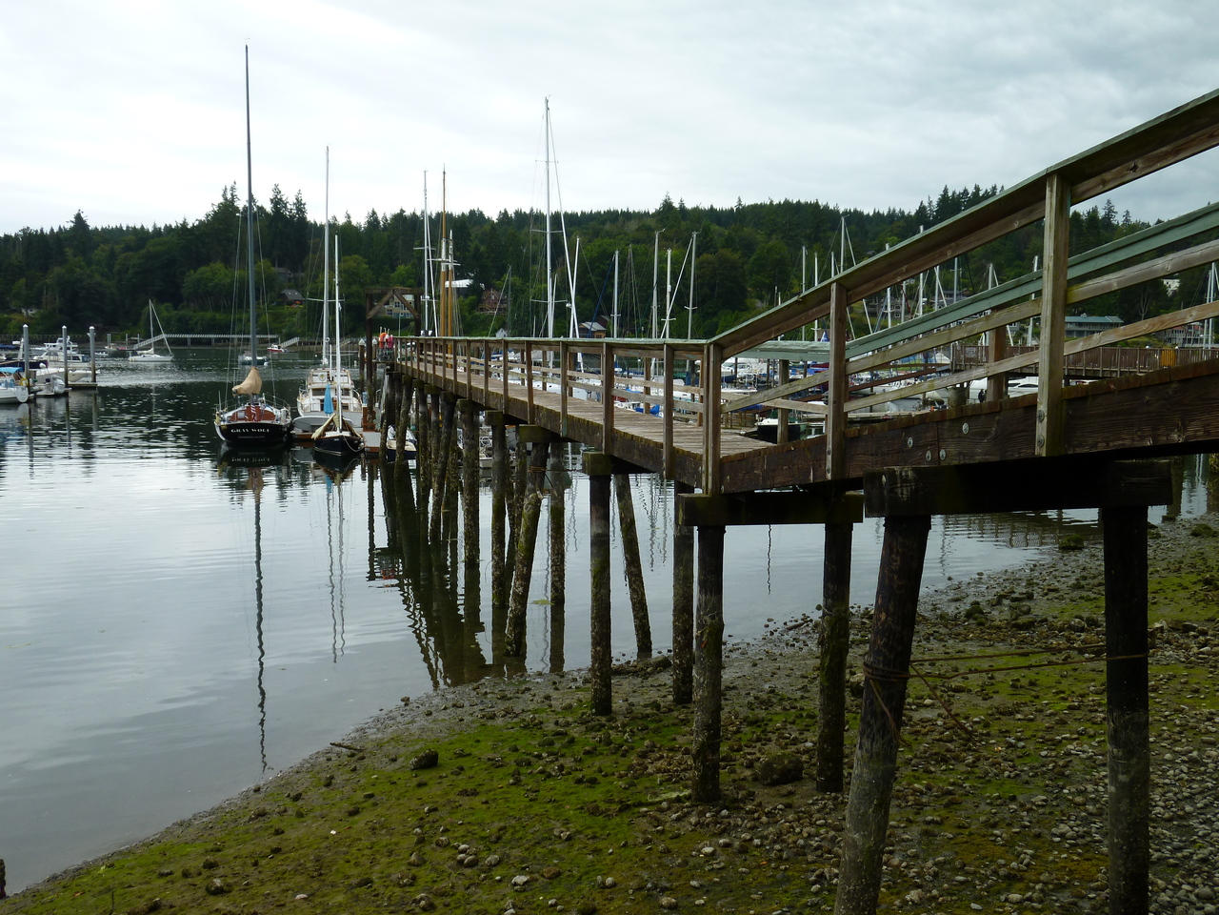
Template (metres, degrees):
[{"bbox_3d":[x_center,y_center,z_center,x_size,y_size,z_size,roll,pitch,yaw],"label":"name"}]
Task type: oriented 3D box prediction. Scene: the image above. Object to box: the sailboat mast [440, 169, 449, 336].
[{"bbox_3d":[-10.541,-11.175,74.514,0.270,14.666,0.270,-1,6,-14],"label":"sailboat mast"}]

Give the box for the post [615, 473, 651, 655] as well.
[{"bbox_3d":[0.405,1.648,20.447,0.260,3.801,0.260,-6,8,1],"label":"post"}]

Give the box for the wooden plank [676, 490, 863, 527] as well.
[{"bbox_3d":[1.575,0.490,11.317,1.806,0.271,0.250,-1,6,-12],"label":"wooden plank"}]

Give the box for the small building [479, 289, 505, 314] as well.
[{"bbox_3d":[-43.152,-57.304,426.353,10.500,9.200,10.000,-1,6,-6],"label":"small building"}]

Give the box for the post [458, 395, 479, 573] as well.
[{"bbox_3d":[-3.412,0.619,28.328,0.340,4.048,0.340,-1,6,-7],"label":"post"}]

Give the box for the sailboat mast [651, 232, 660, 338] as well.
[{"bbox_3d":[3.688,-12.218,93.767,0.220,11.741,0.220,1,6,2],"label":"sailboat mast"}]

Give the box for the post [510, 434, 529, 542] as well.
[{"bbox_3d":[-2.178,0.830,28.506,0.255,3.651,0.255,-1,6,-14],"label":"post"}]

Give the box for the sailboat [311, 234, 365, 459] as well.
[{"bbox_3d":[-13.410,-5.619,56.847,2.400,10.417,7.000,-2,6,-16],"label":"sailboat"}]

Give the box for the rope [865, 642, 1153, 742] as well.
[{"bbox_3d":[2.335,1.406,6.875,1.851,0.500,0.380,-1,6,-15],"label":"rope"}]

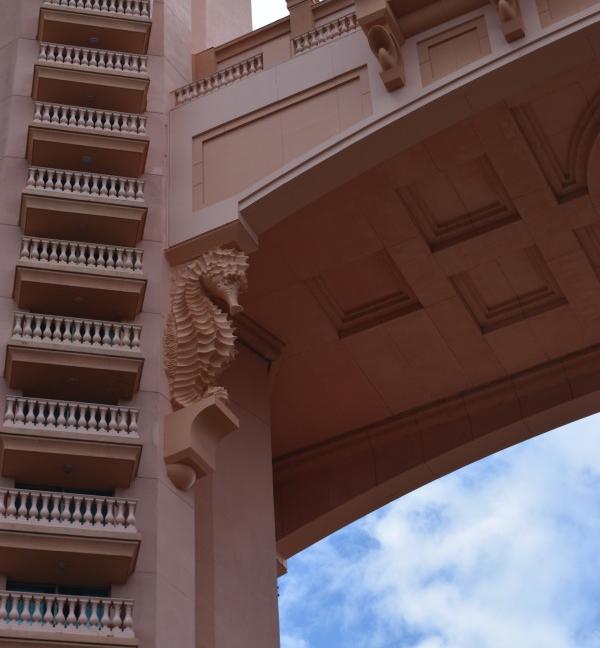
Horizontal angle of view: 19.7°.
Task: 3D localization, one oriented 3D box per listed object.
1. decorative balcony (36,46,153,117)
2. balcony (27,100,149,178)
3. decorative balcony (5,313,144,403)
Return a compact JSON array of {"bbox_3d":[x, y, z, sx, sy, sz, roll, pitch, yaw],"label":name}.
[{"bbox_3d":[-6.642,-7.809,55.074,3.635,1.671,1.302,6,-44,-10],"label":"decorative balcony"},{"bbox_3d":[-6.504,-5.637,53.008,3.635,1.671,1.302,6,-44,-10],"label":"balcony"},{"bbox_3d":[-5.643,0.782,43.330,3.361,1.568,1.210,6,-45,-10],"label":"decorative balcony"}]

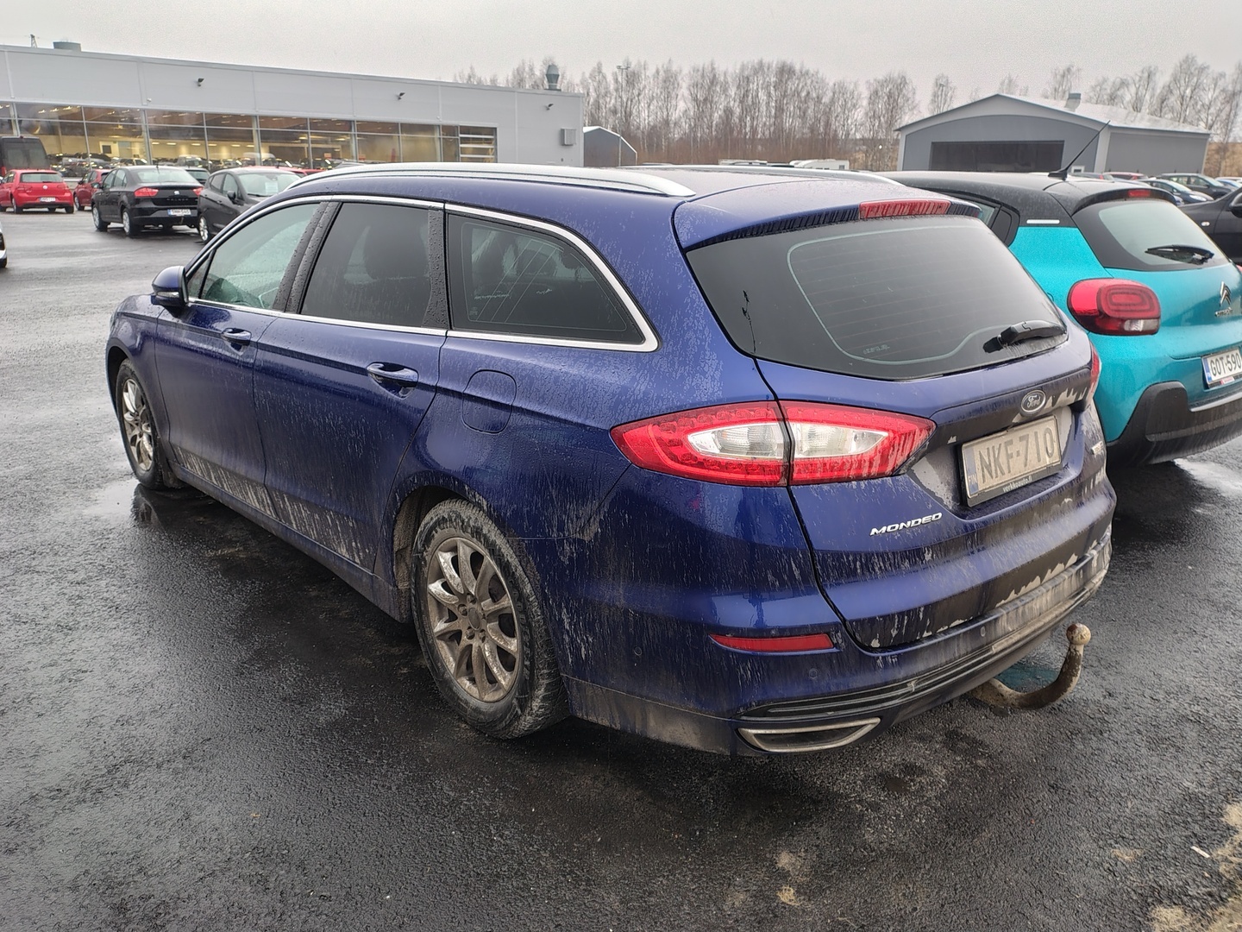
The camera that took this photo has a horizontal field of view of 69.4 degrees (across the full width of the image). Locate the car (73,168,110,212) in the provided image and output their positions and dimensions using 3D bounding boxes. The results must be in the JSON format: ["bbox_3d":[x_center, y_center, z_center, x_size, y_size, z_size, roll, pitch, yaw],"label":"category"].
[{"bbox_3d":[-18.600,-10.000,32.600,1.730,1.470,4.100,-16,24,-42],"label":"car"}]

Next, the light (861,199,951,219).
[{"bbox_3d":[0.692,-0.623,2.174,0.385,0.042,0.050,-15,23,-39],"label":"light"}]

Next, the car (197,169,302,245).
[{"bbox_3d":[-7.060,-5.150,17.950,1.740,1.480,4.000,-16,24,-41],"label":"car"}]

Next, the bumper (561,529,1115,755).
[{"bbox_3d":[0.747,0.246,2.370,1.850,0.480,0.600,-15,23,-39],"label":"bumper"}]

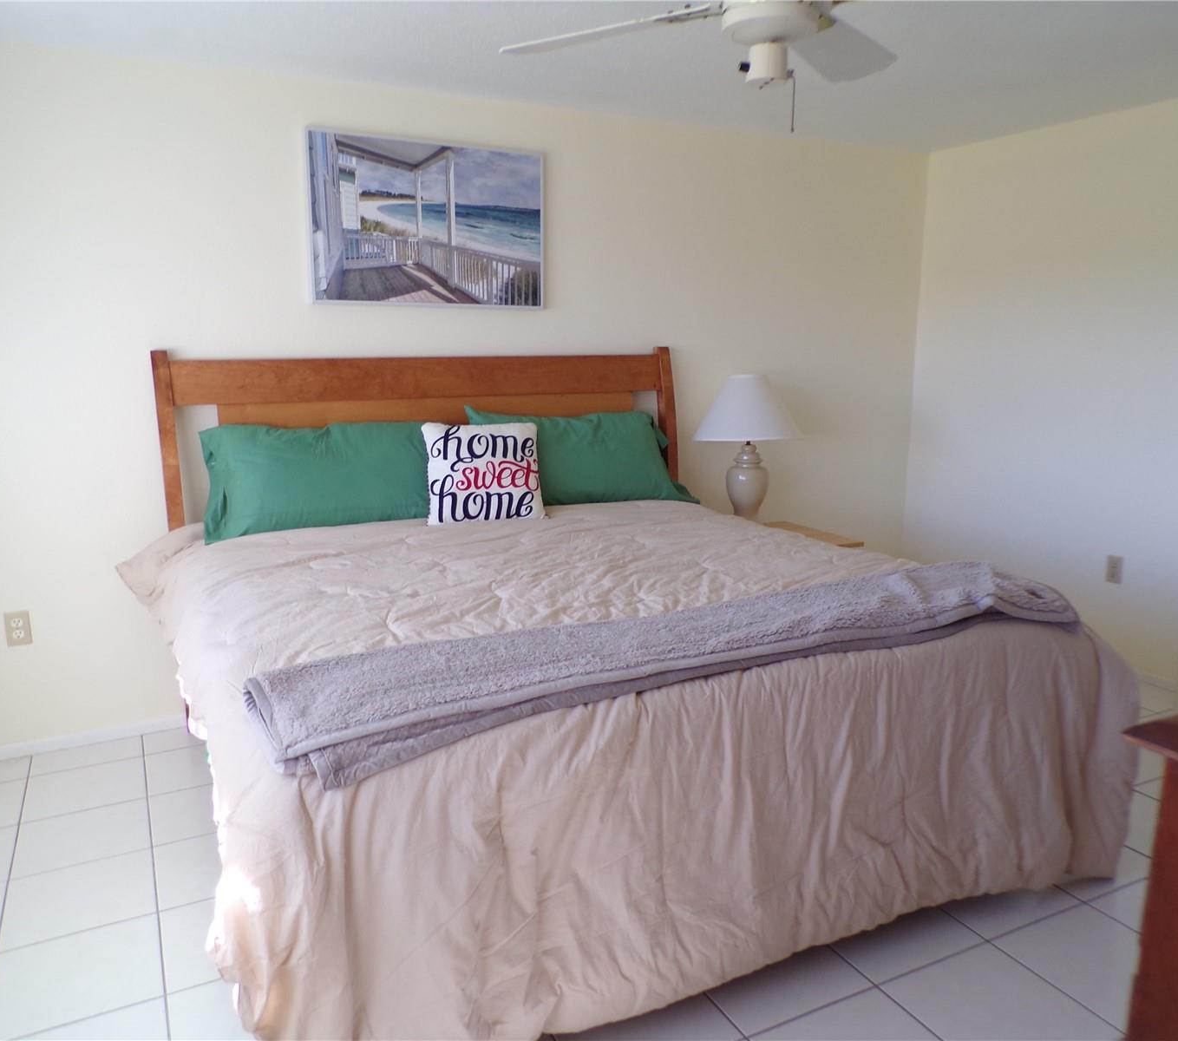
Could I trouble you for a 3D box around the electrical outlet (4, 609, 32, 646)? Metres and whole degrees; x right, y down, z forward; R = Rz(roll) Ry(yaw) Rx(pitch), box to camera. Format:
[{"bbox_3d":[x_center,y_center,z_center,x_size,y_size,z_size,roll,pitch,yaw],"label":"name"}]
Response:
[{"bbox_3d":[-1.906,0.363,3.216,0.071,0.115,0.008,-6,12,-26],"label":"electrical outlet"}]

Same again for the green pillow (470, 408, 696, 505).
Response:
[{"bbox_3d":[-0.042,-0.247,3.773,0.880,0.400,0.170,-6,-16,-26],"label":"green pillow"}]

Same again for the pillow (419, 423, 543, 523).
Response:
[{"bbox_3d":[-0.372,-0.164,3.418,0.420,0.390,0.130,-5,-11,-21],"label":"pillow"}]

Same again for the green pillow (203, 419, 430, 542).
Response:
[{"bbox_3d":[-0.864,-0.174,3.358,0.870,0.400,0.170,-6,-16,-26],"label":"green pillow"}]

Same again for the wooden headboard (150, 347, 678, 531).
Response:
[{"bbox_3d":[-0.539,0.015,3.768,2.034,1.358,0.130,-6,12,-26],"label":"wooden headboard"}]

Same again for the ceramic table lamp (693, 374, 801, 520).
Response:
[{"bbox_3d":[0.669,-0.262,4.095,0.455,0.710,0.455,-1,10,0],"label":"ceramic table lamp"}]

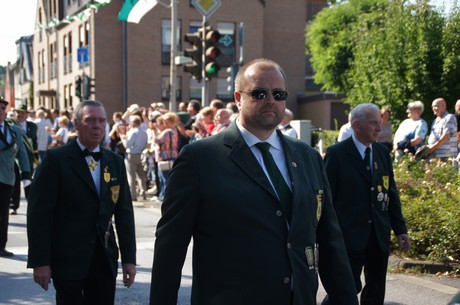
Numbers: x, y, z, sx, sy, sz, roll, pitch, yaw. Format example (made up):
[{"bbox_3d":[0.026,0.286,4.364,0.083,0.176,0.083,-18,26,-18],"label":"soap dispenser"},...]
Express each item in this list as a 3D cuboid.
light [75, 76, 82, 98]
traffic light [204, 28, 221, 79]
[{"bbox_3d":[-6.290,-2.692,39.800,0.280,0.900,0.360,0,2,-12],"label":"light"},{"bbox_3d":[-0.313,-1.761,17.100,0.270,0.880,0.340,-1,2,-16],"label":"traffic light"}]

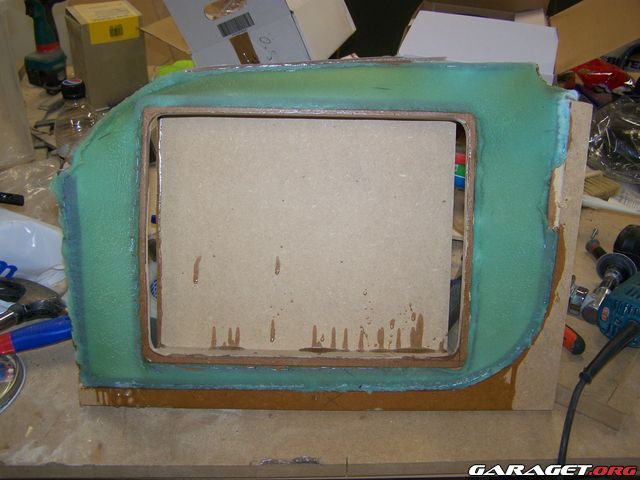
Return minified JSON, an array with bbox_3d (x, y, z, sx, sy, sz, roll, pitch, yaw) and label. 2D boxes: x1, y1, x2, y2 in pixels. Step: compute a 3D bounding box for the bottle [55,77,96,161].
[{"bbox_3d":[-0.333,-0.114,0.997,0.066,0.225,0.066,1,30,0],"label":"bottle"}]

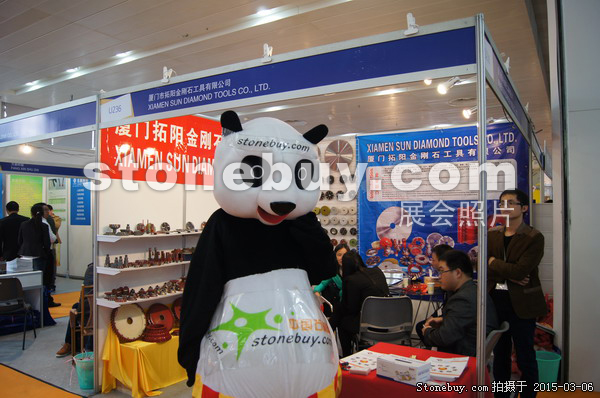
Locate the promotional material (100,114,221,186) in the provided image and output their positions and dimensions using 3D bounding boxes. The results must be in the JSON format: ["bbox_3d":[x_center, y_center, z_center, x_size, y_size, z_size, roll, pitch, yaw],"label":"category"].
[{"bbox_3d":[-0.912,-0.502,4.984,0.020,0.720,2.860,0,-1,31],"label":"promotional material"}]

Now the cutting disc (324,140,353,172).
[{"bbox_3d":[0.521,-0.577,6.085,0.425,0.425,0.020,0,-1,31],"label":"cutting disc"}]

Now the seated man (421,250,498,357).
[{"bbox_3d":[1.060,0.968,2.963,0.660,1.290,0.530,0,-1,21],"label":"seated man"}]

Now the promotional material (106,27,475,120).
[{"bbox_3d":[-0.368,-0.743,2.960,2.860,0.200,0.040,-1,-1,31],"label":"promotional material"}]

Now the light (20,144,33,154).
[{"bbox_3d":[-3.044,-0.545,5.000,0.120,0.100,0.120,-1,-1,31],"label":"light"}]

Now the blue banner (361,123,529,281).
[{"bbox_3d":[1.618,0.187,5.424,2.040,2.040,0.025,0,-1,31],"label":"blue banner"}]

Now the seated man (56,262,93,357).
[{"bbox_3d":[-2.200,1.008,4.713,0.750,1.280,0.580,-1,-2,41],"label":"seated man"}]

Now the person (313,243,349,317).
[{"bbox_3d":[0.370,1.048,4.712,0.550,1.200,0.700,0,-1,-18],"label":"person"}]

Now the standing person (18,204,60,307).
[{"bbox_3d":[-4.120,0.883,7.216,0.520,1.630,0.420,-1,-1,37],"label":"standing person"}]

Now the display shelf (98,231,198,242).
[{"bbox_3d":[-1.300,0.330,4.091,0.290,0.050,1.000,-1,-1,31],"label":"display shelf"}]

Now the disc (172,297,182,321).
[{"bbox_3d":[-1.134,1.096,4.396,0.030,0.270,0.270,-20,-14,41],"label":"disc"}]

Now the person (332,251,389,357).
[{"bbox_3d":[0.550,1.032,3.932,0.550,1.200,0.750,1,-1,-34],"label":"person"}]

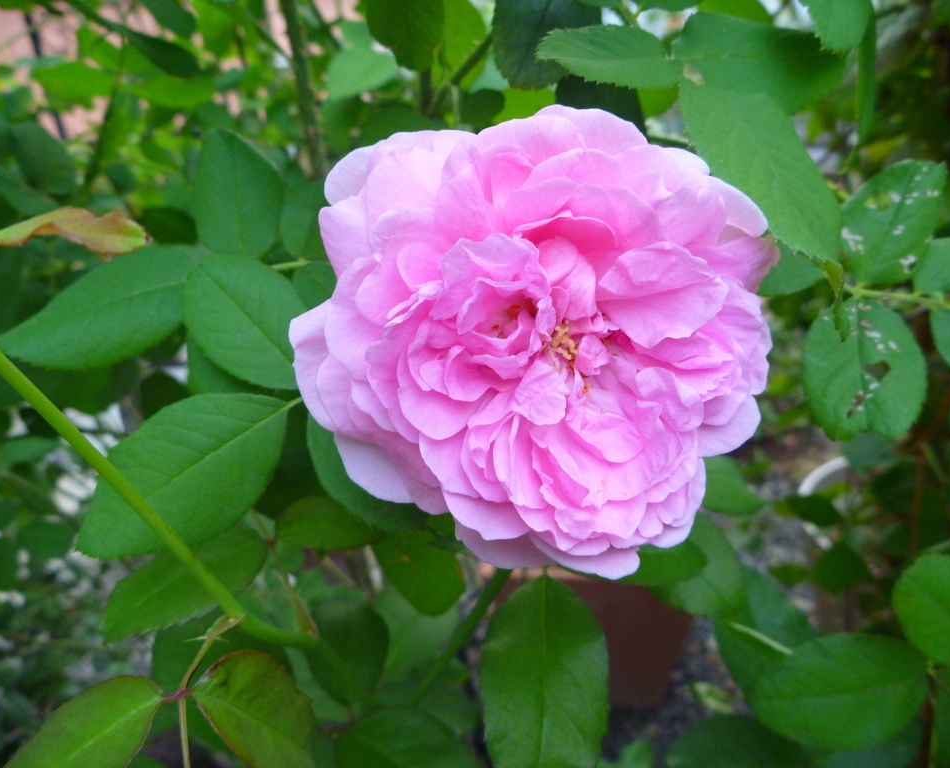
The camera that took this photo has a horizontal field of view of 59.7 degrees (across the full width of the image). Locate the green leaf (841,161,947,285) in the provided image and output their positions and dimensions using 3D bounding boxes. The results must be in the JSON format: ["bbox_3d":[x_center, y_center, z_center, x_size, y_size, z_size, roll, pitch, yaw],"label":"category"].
[{"bbox_3d":[0.134,-0.051,0.263,0.026,0.007,0.053,30,72,20],"label":"green leaf"}]

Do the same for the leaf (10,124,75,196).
[{"bbox_3d":[-0.219,-0.114,0.422,0.026,0.009,0.052,-33,72,-19],"label":"leaf"}]

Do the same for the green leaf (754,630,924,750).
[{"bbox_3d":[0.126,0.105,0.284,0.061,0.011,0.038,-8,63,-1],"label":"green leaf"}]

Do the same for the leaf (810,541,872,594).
[{"bbox_3d":[0.204,0.102,0.460,0.035,0.010,0.029,-8,60,-5],"label":"leaf"}]

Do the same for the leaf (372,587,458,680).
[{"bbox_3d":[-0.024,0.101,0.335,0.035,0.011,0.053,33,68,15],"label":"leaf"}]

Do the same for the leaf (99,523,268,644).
[{"bbox_3d":[-0.085,0.058,0.244,0.049,0.008,0.026,-27,56,-14],"label":"leaf"}]

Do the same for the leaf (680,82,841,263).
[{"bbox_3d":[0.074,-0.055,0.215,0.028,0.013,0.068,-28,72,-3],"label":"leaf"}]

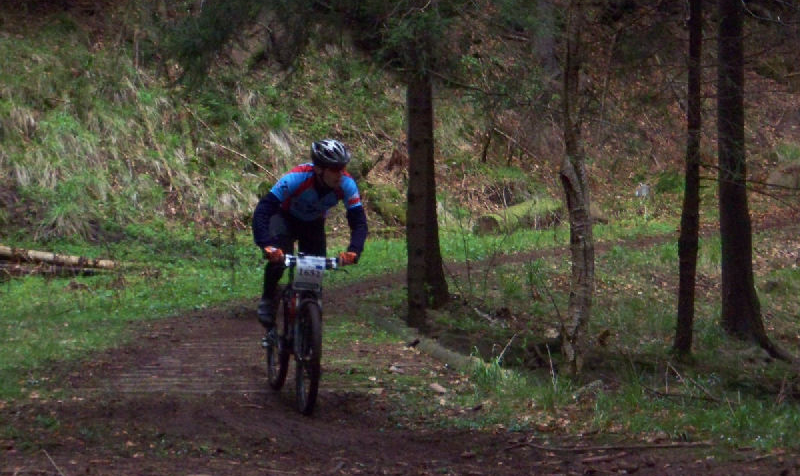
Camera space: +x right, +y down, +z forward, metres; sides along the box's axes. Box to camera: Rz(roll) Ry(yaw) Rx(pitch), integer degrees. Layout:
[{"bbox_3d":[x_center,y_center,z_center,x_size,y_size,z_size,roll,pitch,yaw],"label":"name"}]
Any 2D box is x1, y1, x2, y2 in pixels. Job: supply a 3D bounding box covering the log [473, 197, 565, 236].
[{"bbox_3d":[1.510,-0.270,34.000,0.290,0.290,1.750,1,8,34],"label":"log"}]

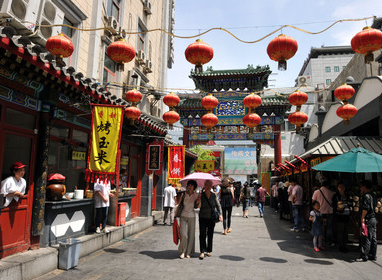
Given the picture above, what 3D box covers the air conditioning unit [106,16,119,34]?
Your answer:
[{"bbox_3d":[-4.039,-5.981,14.500,0.320,0.580,0.780,-1,-9,11],"label":"air conditioning unit"}]

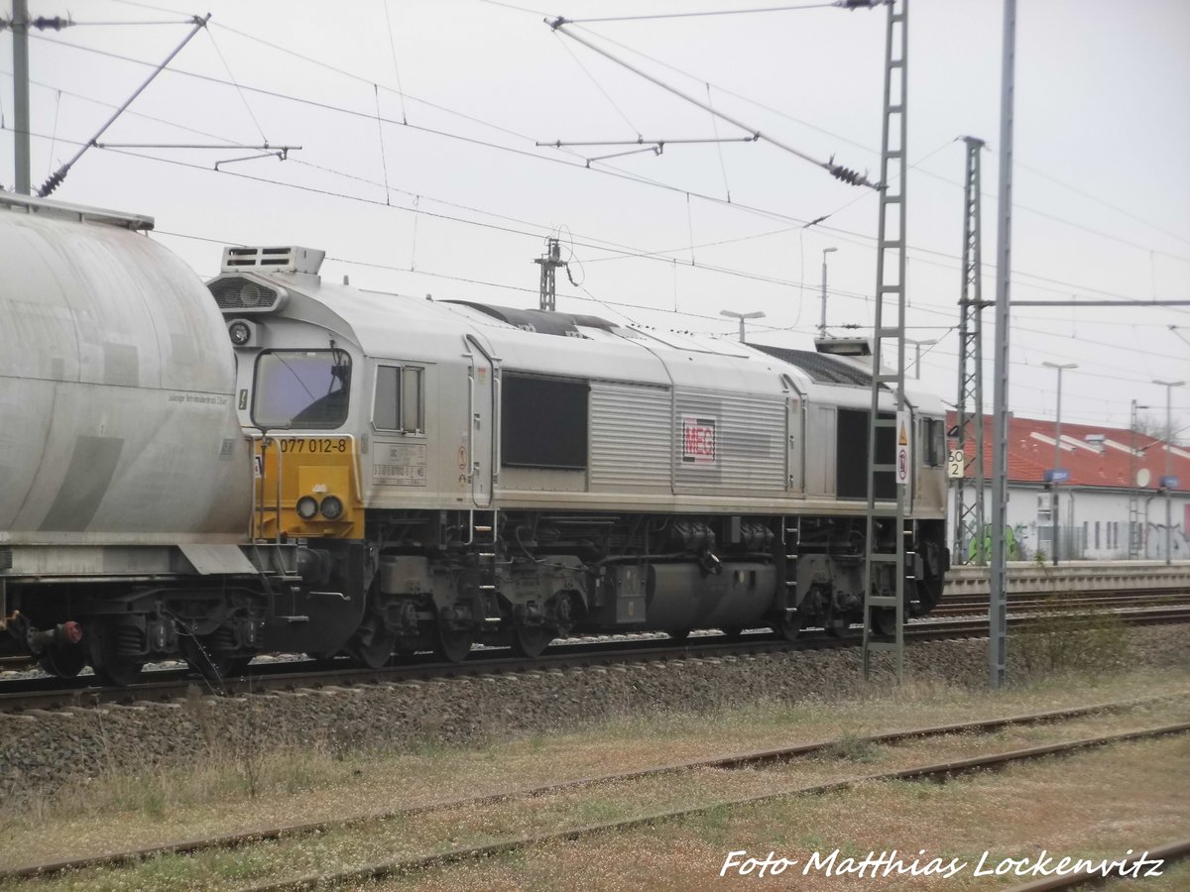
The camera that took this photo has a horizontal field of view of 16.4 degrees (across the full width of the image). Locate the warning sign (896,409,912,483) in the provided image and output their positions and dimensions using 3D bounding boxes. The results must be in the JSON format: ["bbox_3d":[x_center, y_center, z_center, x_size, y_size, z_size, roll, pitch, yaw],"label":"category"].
[{"bbox_3d":[3.500,0.020,46.800,0.030,0.820,0.480,1,-1,21],"label":"warning sign"}]

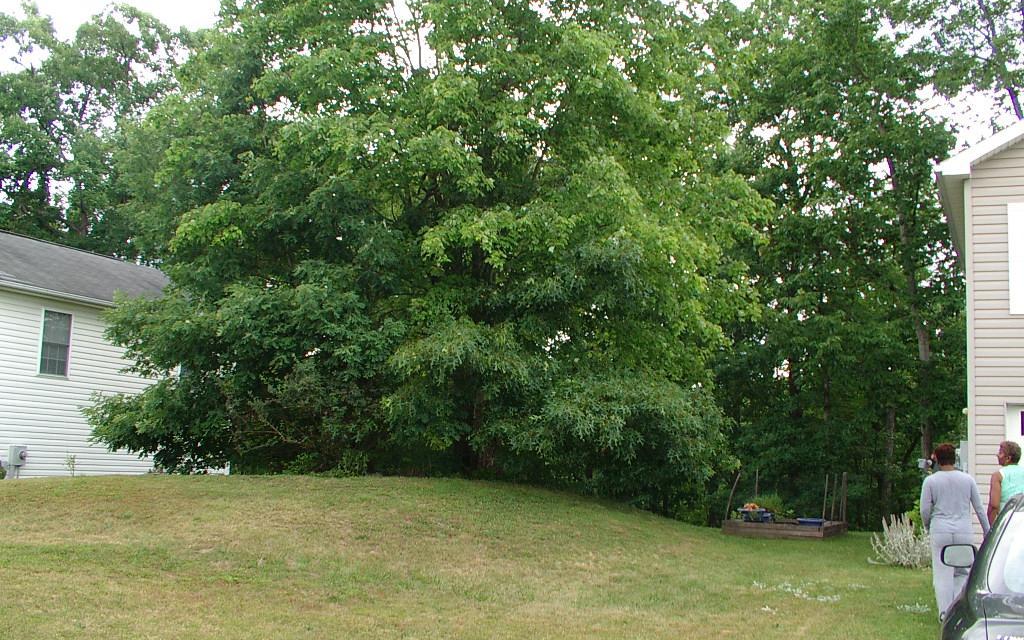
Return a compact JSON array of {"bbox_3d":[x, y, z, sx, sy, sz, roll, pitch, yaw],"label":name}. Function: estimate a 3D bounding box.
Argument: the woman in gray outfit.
[{"bbox_3d":[4.130,1.975,10.470,0.610,1.660,0.400,-1,-8,21],"label":"woman in gray outfit"}]

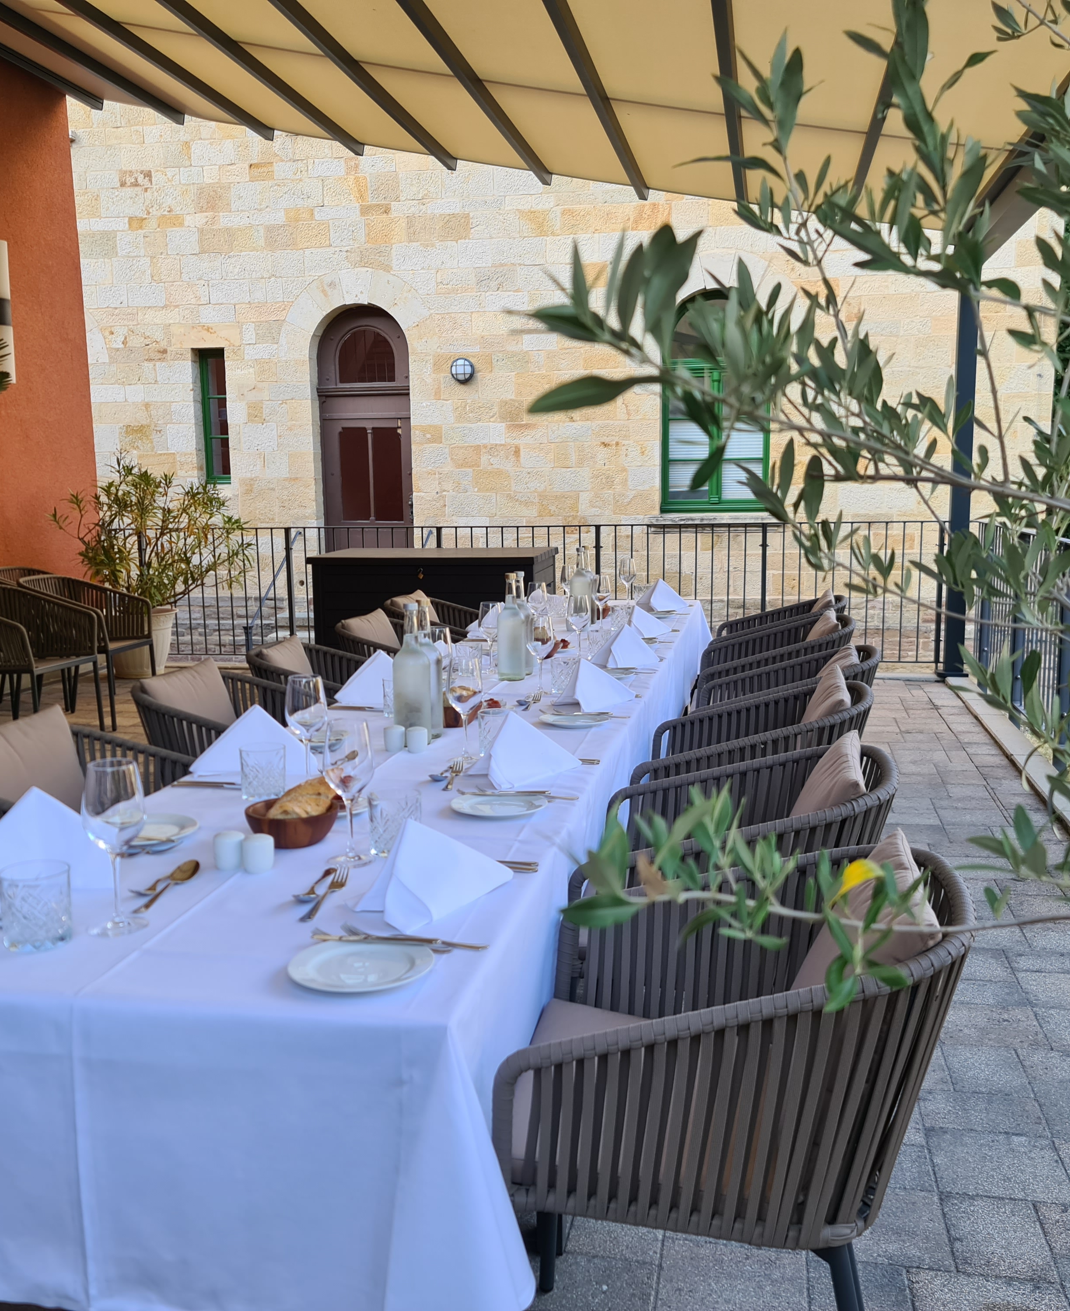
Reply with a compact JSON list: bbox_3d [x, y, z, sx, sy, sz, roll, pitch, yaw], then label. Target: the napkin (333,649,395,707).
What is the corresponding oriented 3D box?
[{"bbox_3d":[-0.395,0.055,3.248,0.260,0.135,0.130,1,8,11],"label":"napkin"}]

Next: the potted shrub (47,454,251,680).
[{"bbox_3d":[-2.611,-0.607,8.646,1.374,1.495,1.212,-3,9,-17],"label":"potted shrub"}]

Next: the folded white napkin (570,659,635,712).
[{"bbox_3d":[0.153,0.065,3.302,0.192,0.117,0.253,3,9,22],"label":"folded white napkin"}]

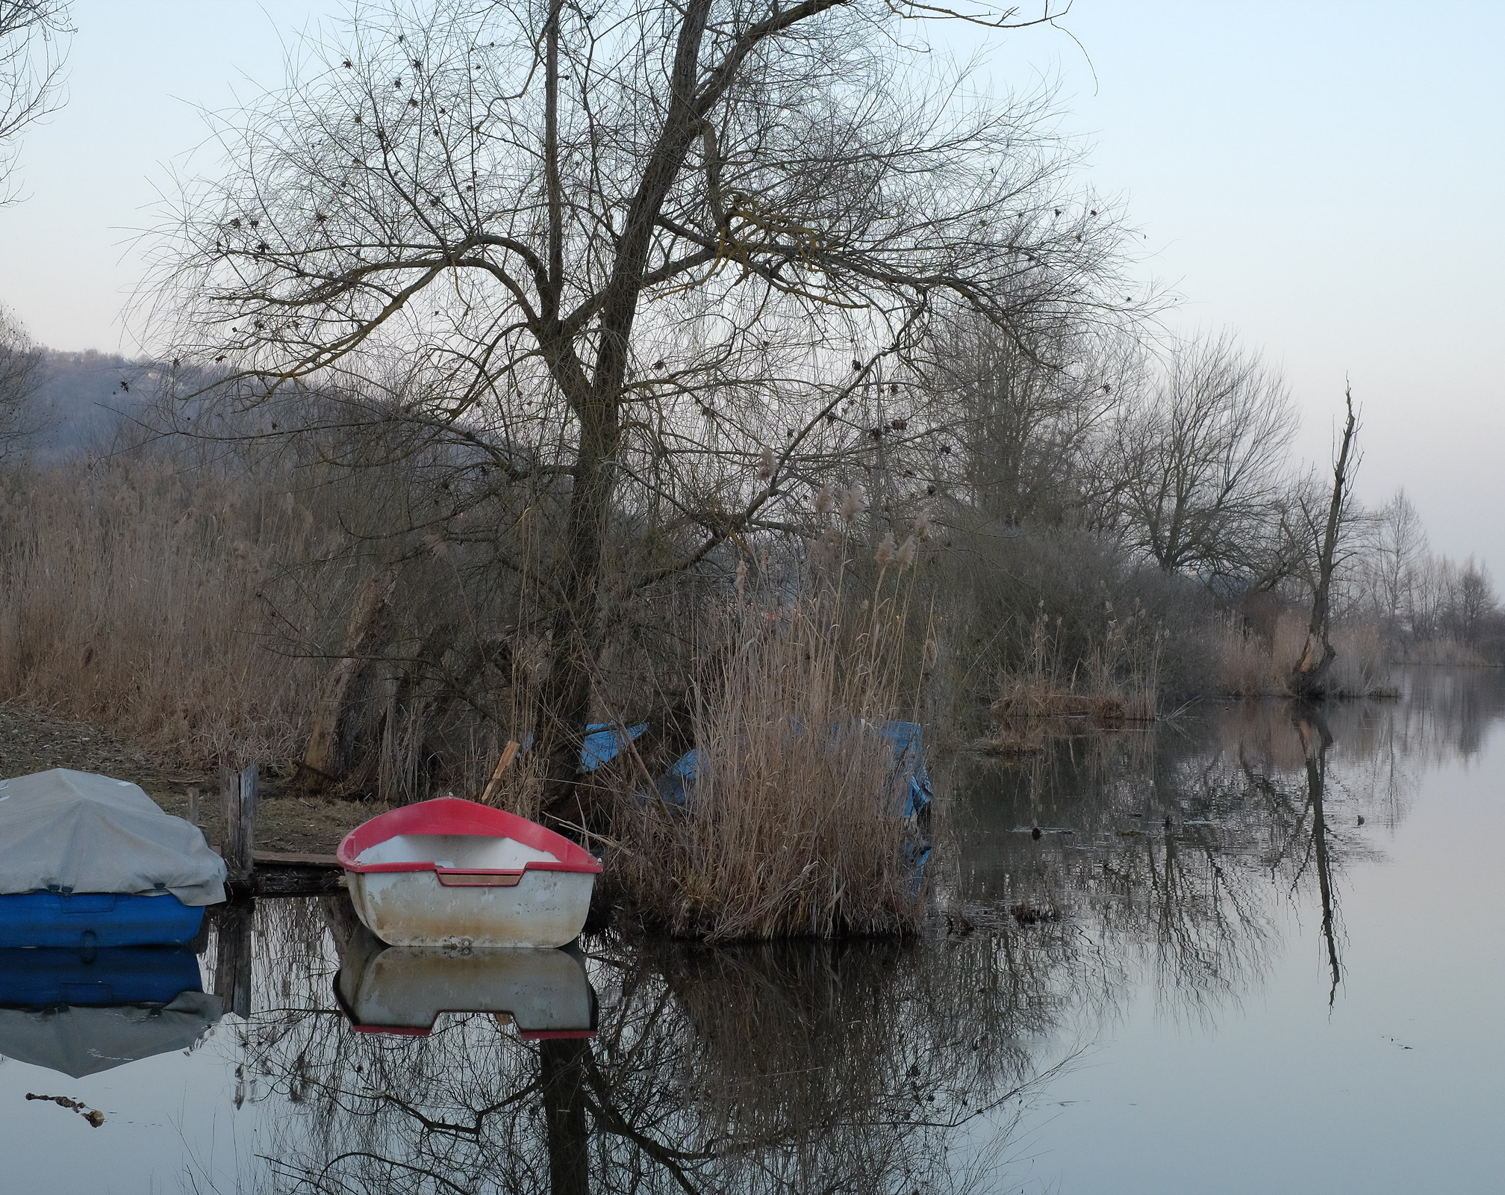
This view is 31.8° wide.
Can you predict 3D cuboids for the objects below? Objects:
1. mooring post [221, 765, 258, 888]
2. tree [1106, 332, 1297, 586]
[{"bbox_3d":[-3.203,1.461,16.529,0.210,0.830,0.170,2,0,0],"label":"mooring post"},{"bbox_3d":[18.118,-4.007,107.403,7.600,13.649,7.300,2,0,0],"label":"tree"}]

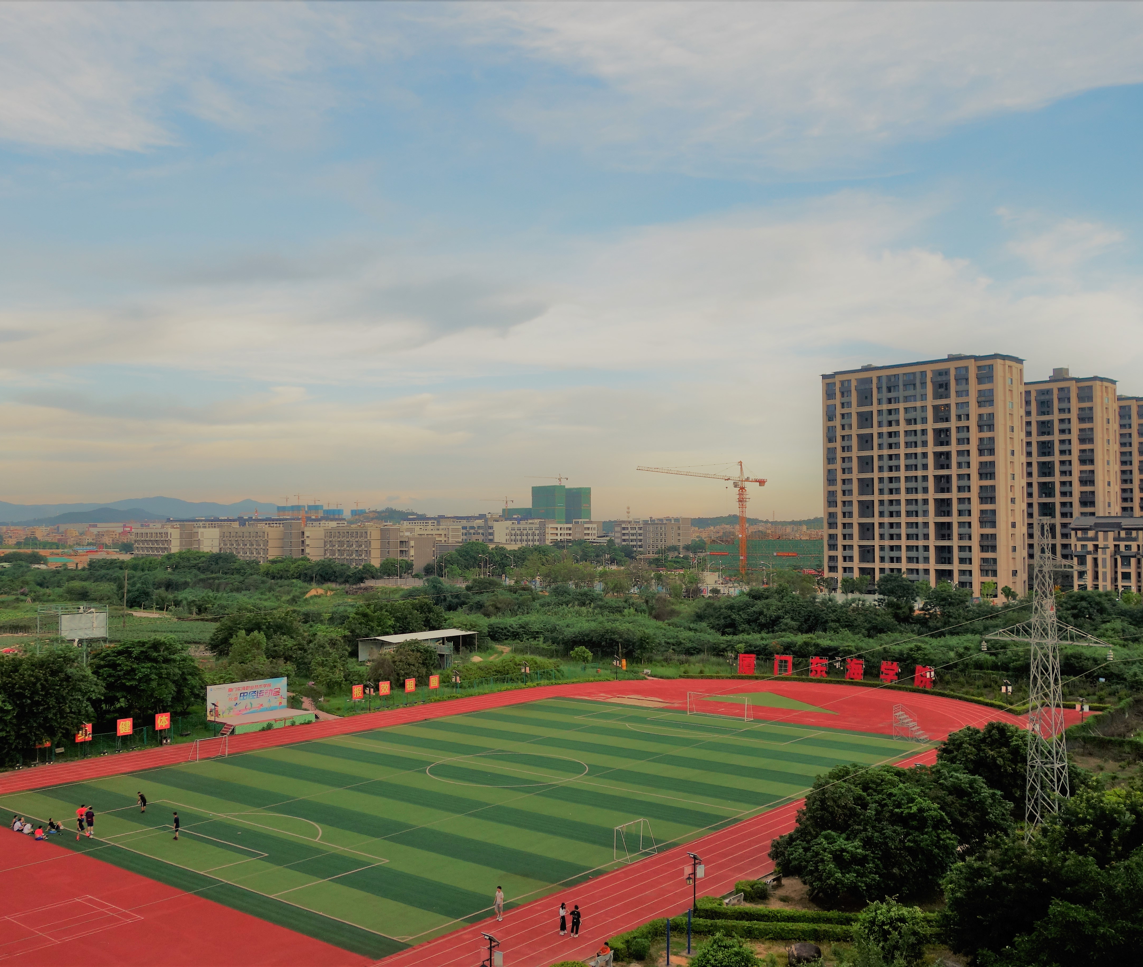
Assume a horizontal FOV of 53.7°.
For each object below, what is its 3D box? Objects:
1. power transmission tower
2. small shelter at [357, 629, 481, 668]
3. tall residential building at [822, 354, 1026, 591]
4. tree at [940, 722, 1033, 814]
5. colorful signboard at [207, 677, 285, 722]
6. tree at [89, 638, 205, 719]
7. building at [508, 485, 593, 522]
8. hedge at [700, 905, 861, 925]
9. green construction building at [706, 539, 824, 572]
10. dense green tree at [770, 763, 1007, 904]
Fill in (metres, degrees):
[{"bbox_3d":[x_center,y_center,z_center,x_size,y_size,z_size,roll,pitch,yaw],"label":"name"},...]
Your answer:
[{"bbox_3d":[27.332,12.616,64.984,2.200,21.200,7.300,2,-3,-37],"label":"power transmission tower"},{"bbox_3d":[-25.208,27.006,189.096,9.200,4.200,20.500,-2,-3,38],"label":"small shelter"},{"bbox_3d":[93.145,0.166,303.366,16.000,61.500,50.600,2,-4,-42],"label":"tall residential building"},{"bbox_3d":[29.149,20.263,79.164,7.400,7.200,7.200,-1,-3,20],"label":"tree"},{"bbox_3d":[-35.331,23.517,123.544,0.300,3.550,10.200,-2,-3,40],"label":"colorful signboard"},{"bbox_3d":[-42.416,20.706,113.228,11.500,10.000,10.500,1,-3,-22],"label":"tree"},{"bbox_3d":[-25.159,41.767,1331.803,45.000,79.000,98.000,2,-3,-37],"label":"building"},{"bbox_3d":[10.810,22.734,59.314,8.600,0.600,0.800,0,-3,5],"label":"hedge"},{"bbox_3d":[85.969,31.039,472.349,19.000,15.300,66.000,2,-3,-38],"label":"green construction building"},{"bbox_3d":[18.310,19.690,65.664,12.900,7.200,11.000,-1,-3,16],"label":"dense green tree"}]

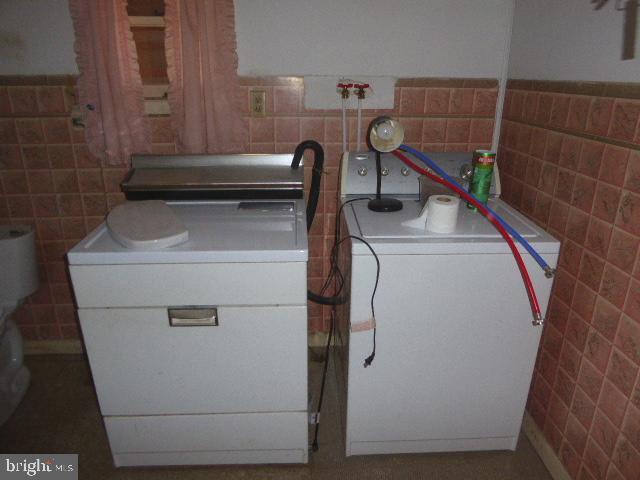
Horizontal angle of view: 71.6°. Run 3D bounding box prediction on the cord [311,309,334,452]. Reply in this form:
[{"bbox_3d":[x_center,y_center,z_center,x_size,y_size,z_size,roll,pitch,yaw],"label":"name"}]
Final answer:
[{"bbox_3d":[0.010,0.576,1.907,0.100,0.370,0.380,-1,20,-4],"label":"cord"}]

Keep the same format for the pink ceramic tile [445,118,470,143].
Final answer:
[{"bbox_3d":[0.648,-0.510,2.075,0.109,0.109,0.010,-1,20,-4],"label":"pink ceramic tile"}]

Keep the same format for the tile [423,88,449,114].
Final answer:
[{"bbox_3d":[0.535,-0.633,2.021,0.109,0.109,0.010,-1,20,-4],"label":"tile"}]

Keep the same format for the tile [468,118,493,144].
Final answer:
[{"bbox_3d":[0.763,-0.509,2.083,0.109,0.109,0.010,-1,20,-4],"label":"tile"}]

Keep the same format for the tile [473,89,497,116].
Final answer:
[{"bbox_3d":[0.759,-0.638,2.035,0.109,0.109,0.010,-1,20,-4],"label":"tile"}]

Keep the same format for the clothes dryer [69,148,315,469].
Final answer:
[{"bbox_3d":[-0.425,0.241,1.820,0.737,1.060,0.693,-1,20,-3],"label":"clothes dryer"}]

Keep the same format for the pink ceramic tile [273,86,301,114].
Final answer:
[{"bbox_3d":[-0.142,-0.623,1.976,0.109,0.109,0.010,-1,20,-4],"label":"pink ceramic tile"}]

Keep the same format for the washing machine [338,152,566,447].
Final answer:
[{"bbox_3d":[0.427,0.227,1.867,0.689,1.066,0.663,0,20,-2],"label":"washing machine"}]

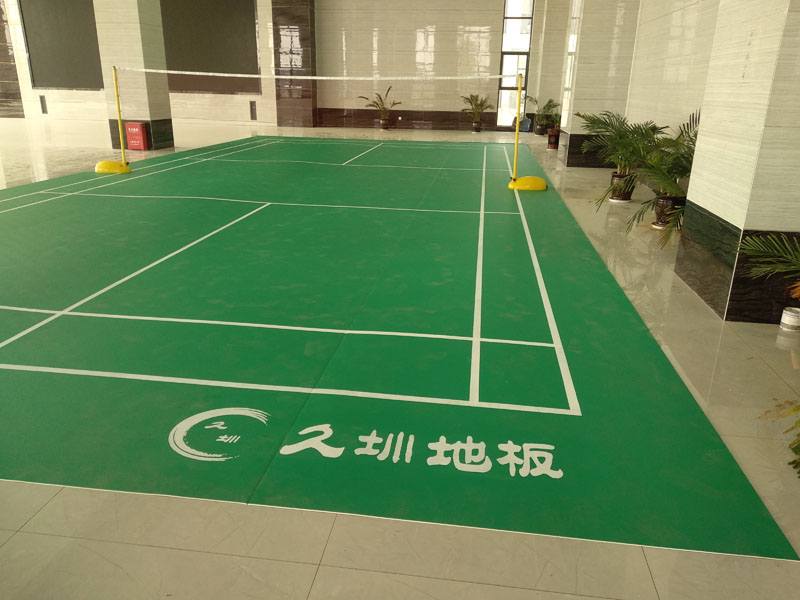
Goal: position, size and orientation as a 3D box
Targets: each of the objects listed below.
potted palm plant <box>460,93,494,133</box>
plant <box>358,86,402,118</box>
[{"bbox_3d":[2.551,-6.172,19.953,1.120,1.203,1.050,4,20,7],"label":"potted palm plant"},{"bbox_3d":[-0.639,-6.618,20.249,1.420,1.055,1.150,4,20,7],"label":"plant"}]

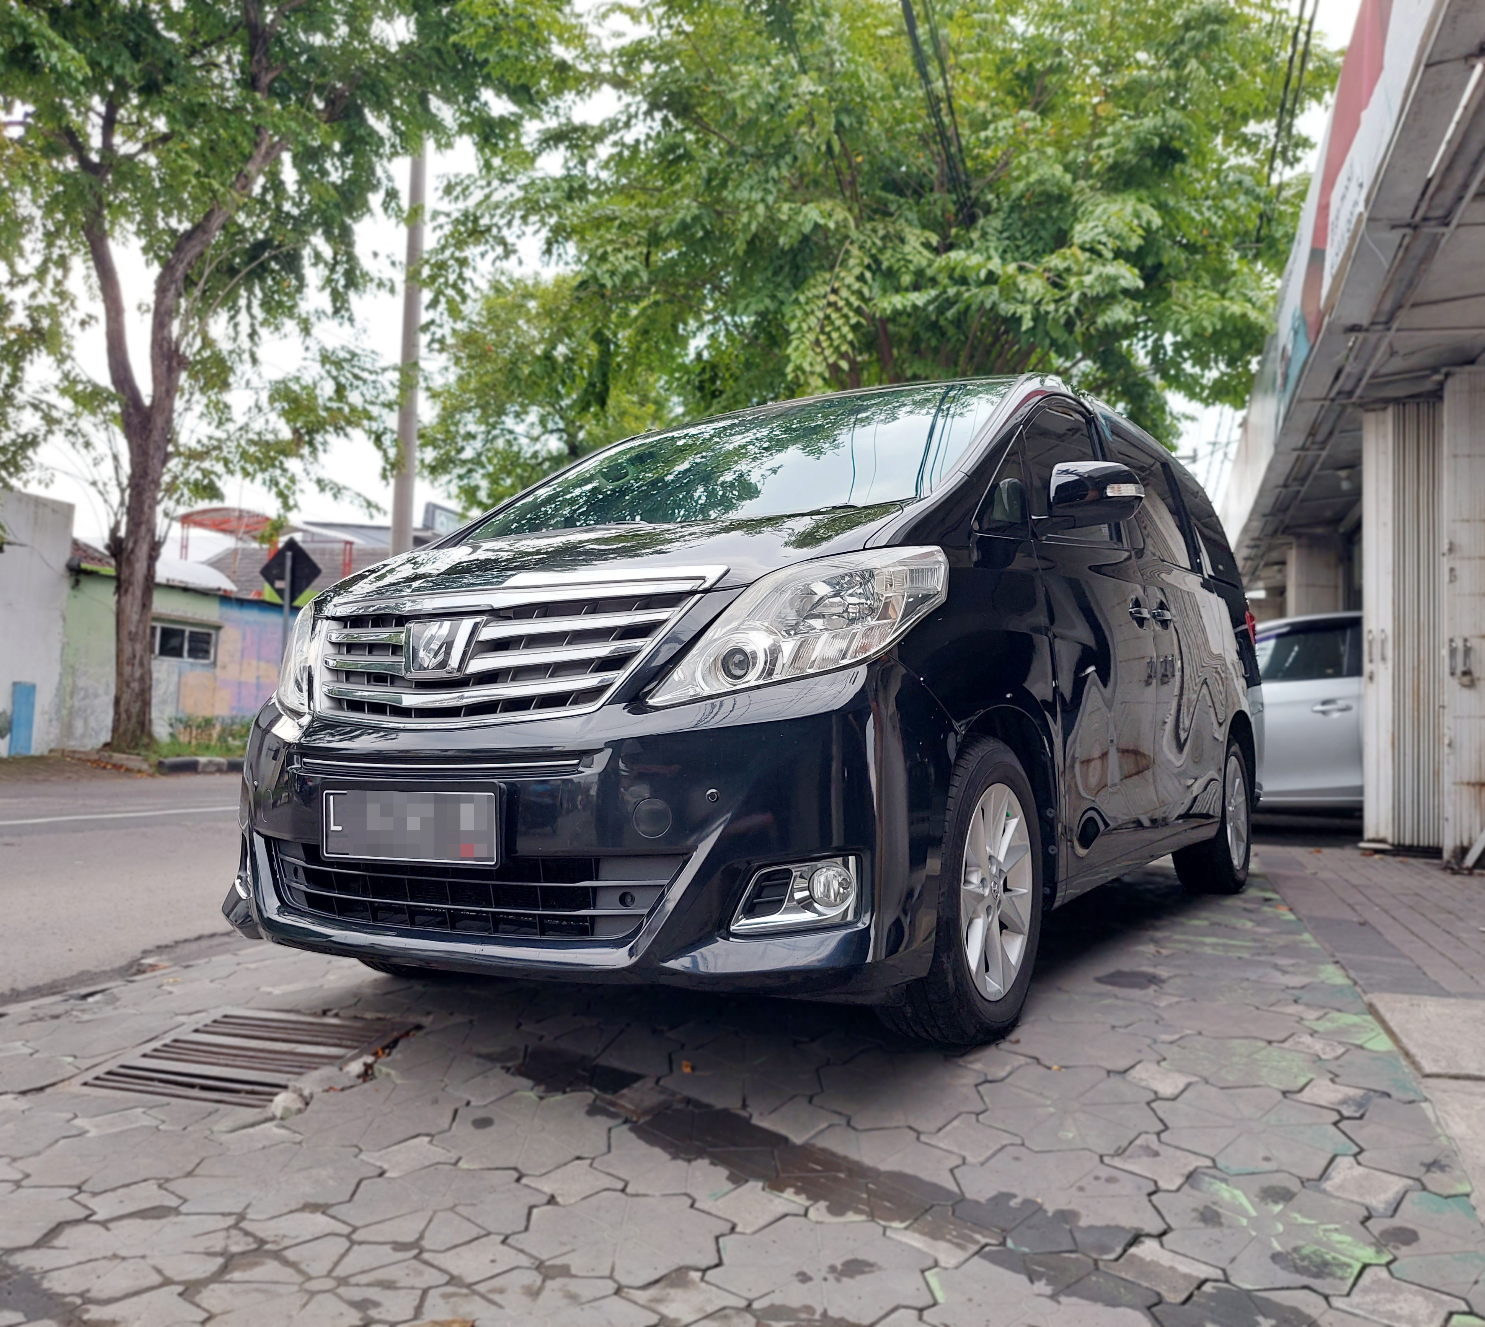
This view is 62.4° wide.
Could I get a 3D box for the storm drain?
[{"bbox_3d":[-1.042,0.840,2.605,0.480,0.040,0.600,0,-3,10],"label":"storm drain"}]

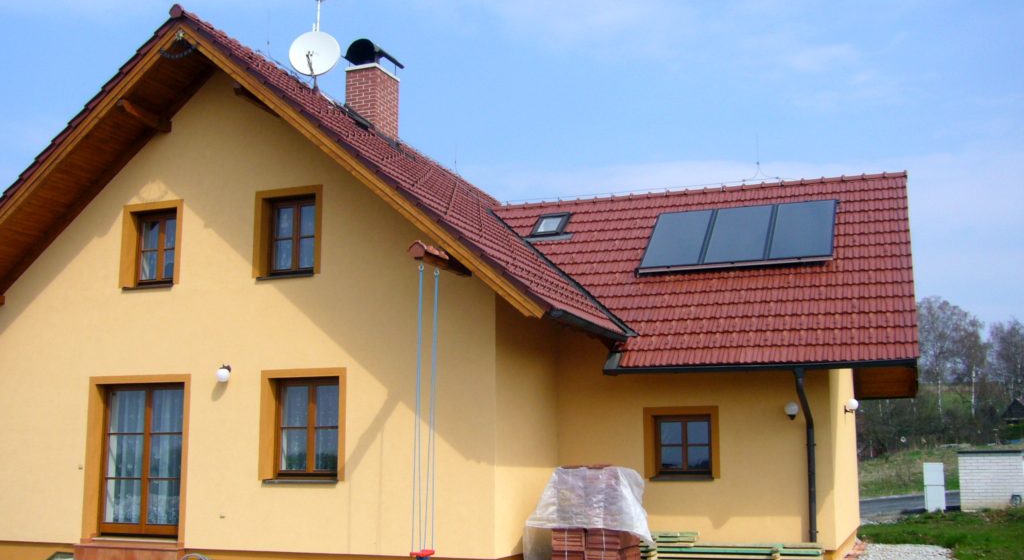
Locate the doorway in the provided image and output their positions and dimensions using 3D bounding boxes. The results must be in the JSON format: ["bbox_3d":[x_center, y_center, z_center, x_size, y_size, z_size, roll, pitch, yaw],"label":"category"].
[{"bbox_3d":[-5.528,2.696,15.501,1.671,2.263,0.202,-4,-10,21],"label":"doorway"}]

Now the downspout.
[{"bbox_3d":[3.913,2.446,13.751,0.131,2.570,1.310,-4,-10,21],"label":"downspout"}]

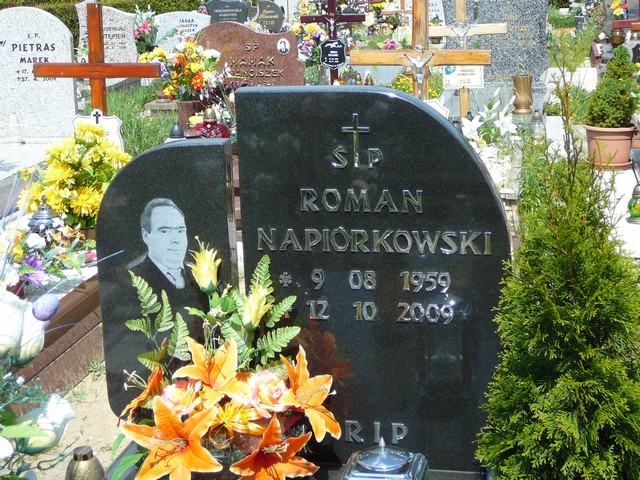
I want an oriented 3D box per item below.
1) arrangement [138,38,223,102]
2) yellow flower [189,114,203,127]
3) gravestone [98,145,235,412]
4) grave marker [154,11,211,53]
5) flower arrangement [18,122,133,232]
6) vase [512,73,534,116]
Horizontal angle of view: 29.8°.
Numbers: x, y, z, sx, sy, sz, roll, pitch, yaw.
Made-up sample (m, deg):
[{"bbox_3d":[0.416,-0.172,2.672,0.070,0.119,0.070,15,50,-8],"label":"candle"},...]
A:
[{"bbox_3d":[-0.801,-0.979,6.900,0.460,0.350,0.400,1,14,12],"label":"arrangement"},{"bbox_3d":[-0.684,-0.656,6.600,0.072,0.062,0.065,1,14,12],"label":"yellow flower"},{"bbox_3d":[-0.296,0.085,2.380,0.266,0.560,0.080,0,13,10],"label":"gravestone"},{"bbox_3d":[-1.545,-2.196,13.500,0.650,0.740,0.100,1,14,12],"label":"grave marker"},{"bbox_3d":[-1.103,-0.285,5.400,0.460,0.450,0.420,1,14,12],"label":"flower arrangement"},{"bbox_3d":[1.348,-0.969,8.000,0.130,0.260,0.130,1,14,12],"label":"vase"}]

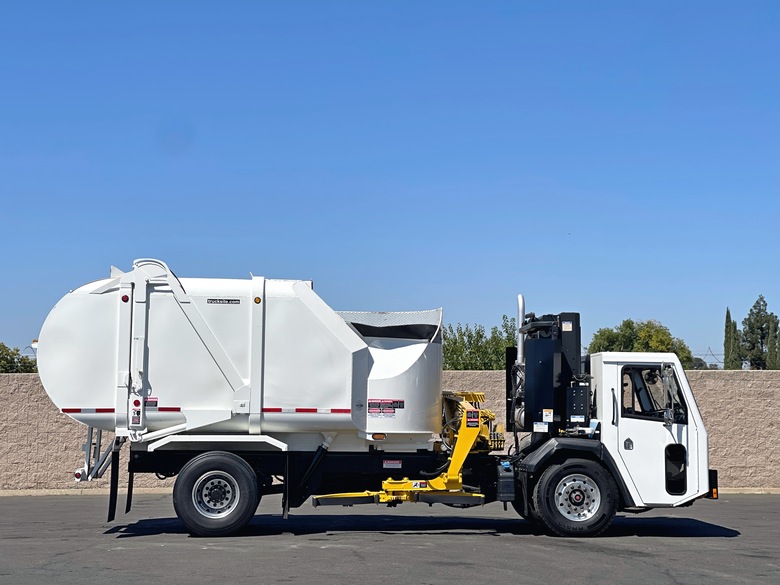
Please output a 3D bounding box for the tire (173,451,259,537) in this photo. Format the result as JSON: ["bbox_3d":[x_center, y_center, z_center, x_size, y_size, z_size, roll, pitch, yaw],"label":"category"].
[{"bbox_3d":[-2.148,2.508,17.944,1.055,1.055,0.290,1,-5,-5],"label":"tire"}]

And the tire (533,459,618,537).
[{"bbox_3d":[2.365,2.603,18.324,1.010,1.010,0.300,1,-5,-5],"label":"tire"}]

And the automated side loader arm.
[{"bbox_3d":[0.231,2.007,18.599,2.480,1.500,1.100,1,-5,-5],"label":"automated side loader arm"}]

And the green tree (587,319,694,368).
[{"bbox_3d":[10.405,4.044,59.723,4.600,5.950,4.300,-1,-5,10],"label":"green tree"}]

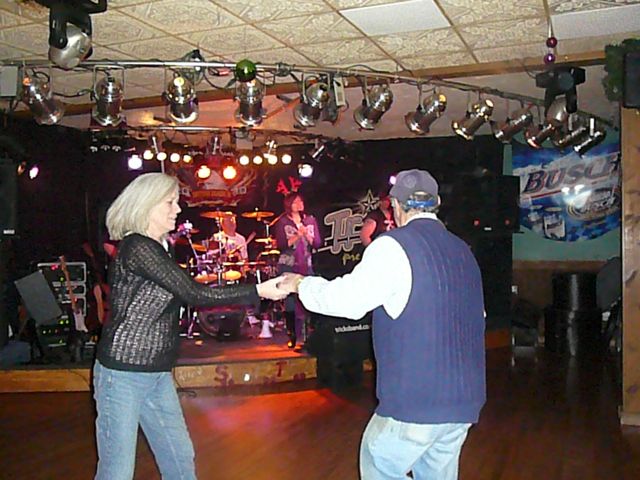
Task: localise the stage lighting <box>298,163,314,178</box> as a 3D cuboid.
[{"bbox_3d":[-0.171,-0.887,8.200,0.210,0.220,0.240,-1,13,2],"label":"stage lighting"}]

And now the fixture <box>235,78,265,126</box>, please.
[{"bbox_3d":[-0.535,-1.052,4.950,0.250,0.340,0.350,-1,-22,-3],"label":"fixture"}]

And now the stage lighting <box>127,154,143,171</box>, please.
[{"bbox_3d":[-2.284,-0.976,7.992,0.190,0.190,0.240,-1,18,-15],"label":"stage lighting"}]

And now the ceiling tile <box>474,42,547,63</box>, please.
[{"bbox_3d":[1.503,-1.461,5.014,0.610,0.020,0.440,0,1,22],"label":"ceiling tile"}]

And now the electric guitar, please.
[{"bbox_3d":[-2.680,0.616,7.050,0.080,0.960,0.310,-19,-9,34],"label":"electric guitar"}]

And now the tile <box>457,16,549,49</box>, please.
[{"bbox_3d":[1.302,-1.449,4.528,0.610,0.020,0.610,0,1,22],"label":"tile"}]

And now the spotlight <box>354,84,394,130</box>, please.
[{"bbox_3d":[0.434,-1.054,5.150,0.240,0.240,0.350,-2,-40,-43],"label":"spotlight"}]

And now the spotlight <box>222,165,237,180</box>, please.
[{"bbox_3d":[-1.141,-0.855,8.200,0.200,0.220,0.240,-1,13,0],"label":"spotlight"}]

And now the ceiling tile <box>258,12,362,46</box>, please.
[{"bbox_3d":[-0.056,-1.433,4.419,0.600,0.020,0.600,0,1,22],"label":"ceiling tile"}]

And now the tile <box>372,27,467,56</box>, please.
[{"bbox_3d":[0.740,-1.448,4.760,0.610,0.020,0.610,0,1,22],"label":"tile"}]

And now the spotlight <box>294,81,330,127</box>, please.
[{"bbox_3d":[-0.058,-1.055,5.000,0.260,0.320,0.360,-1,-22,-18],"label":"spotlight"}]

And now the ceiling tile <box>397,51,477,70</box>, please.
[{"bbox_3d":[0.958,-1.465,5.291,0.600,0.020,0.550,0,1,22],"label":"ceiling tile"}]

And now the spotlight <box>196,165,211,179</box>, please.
[{"bbox_3d":[-1.447,-0.866,7.992,0.180,0.180,0.240,-1,18,-15],"label":"spotlight"}]

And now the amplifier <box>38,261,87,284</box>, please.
[{"bbox_3d":[-2.936,0.372,7.412,0.520,0.250,0.340,-1,1,-18],"label":"amplifier"}]

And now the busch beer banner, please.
[{"bbox_3d":[3.470,-0.661,9.000,1.560,1.360,0.020,0,1,22],"label":"busch beer banner"}]

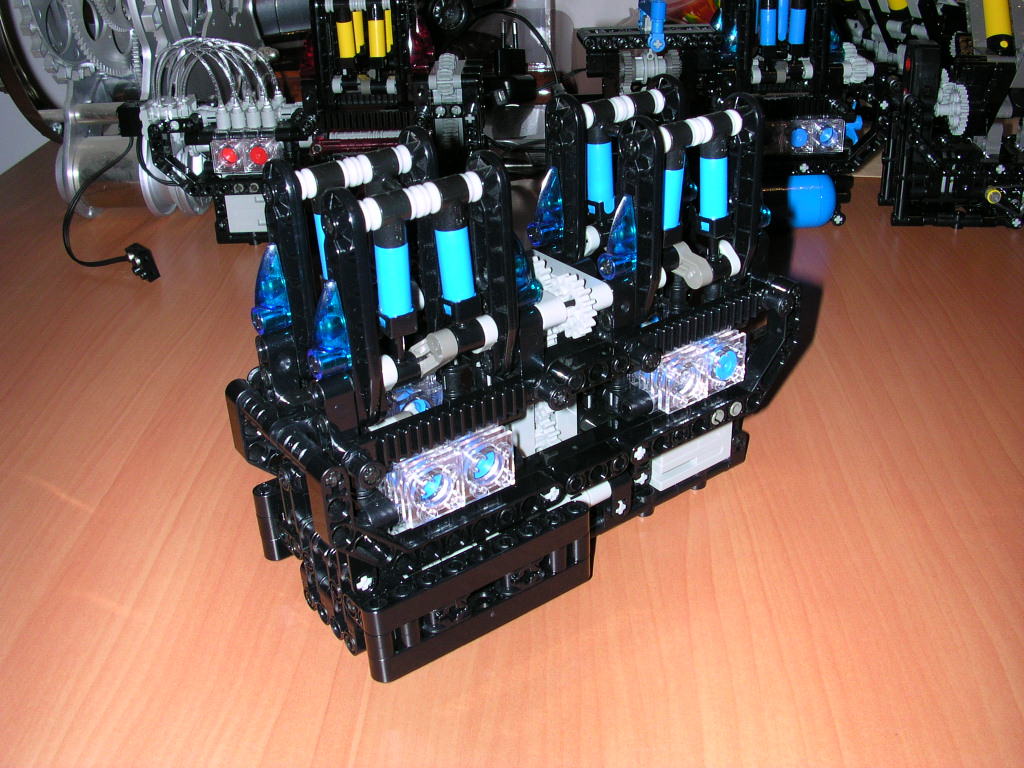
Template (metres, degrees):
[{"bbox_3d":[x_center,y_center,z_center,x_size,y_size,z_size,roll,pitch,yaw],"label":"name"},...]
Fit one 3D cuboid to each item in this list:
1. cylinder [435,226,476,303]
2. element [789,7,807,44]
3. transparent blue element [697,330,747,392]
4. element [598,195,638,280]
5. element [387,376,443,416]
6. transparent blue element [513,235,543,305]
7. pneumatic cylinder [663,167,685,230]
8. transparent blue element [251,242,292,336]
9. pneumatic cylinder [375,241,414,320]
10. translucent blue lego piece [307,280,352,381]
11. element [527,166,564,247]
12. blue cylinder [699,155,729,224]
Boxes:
[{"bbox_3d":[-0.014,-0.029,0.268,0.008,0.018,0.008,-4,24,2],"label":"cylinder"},{"bbox_3d":[0.143,-0.179,0.549,0.008,0.018,0.008,-4,29,0],"label":"element"},{"bbox_3d":[0.065,-0.006,0.340,0.016,0.017,0.005,-21,33,-31],"label":"transparent blue element"},{"bbox_3d":[0.029,-0.040,0.299,0.008,0.024,0.008,-21,34,-30],"label":"element"},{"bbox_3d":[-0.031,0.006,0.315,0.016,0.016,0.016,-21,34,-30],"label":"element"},{"bbox_3d":[0.003,-0.030,0.283,0.009,0.024,0.008,-21,33,-31],"label":"transparent blue element"},{"bbox_3d":[0.044,-0.052,0.307,0.008,0.018,0.008,-1,30,0],"label":"pneumatic cylinder"},{"bbox_3d":[-0.062,-0.024,0.277,0.008,0.024,0.008,-21,34,-30],"label":"transparent blue element"},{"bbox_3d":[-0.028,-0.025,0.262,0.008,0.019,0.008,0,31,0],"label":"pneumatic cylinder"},{"bbox_3d":[-0.043,-0.013,0.254,0.009,0.024,0.008,-21,33,-31],"label":"translucent blue lego piece"},{"bbox_3d":[0.010,-0.052,0.322,0.008,0.024,0.008,-21,34,-30],"label":"element"},{"bbox_3d":[0.058,-0.057,0.314,0.008,0.018,0.008,-4,25,2],"label":"blue cylinder"}]

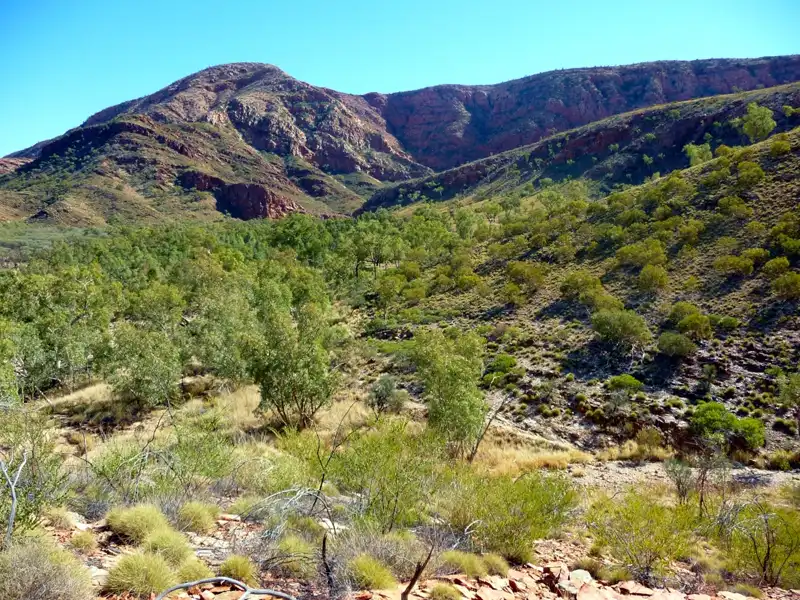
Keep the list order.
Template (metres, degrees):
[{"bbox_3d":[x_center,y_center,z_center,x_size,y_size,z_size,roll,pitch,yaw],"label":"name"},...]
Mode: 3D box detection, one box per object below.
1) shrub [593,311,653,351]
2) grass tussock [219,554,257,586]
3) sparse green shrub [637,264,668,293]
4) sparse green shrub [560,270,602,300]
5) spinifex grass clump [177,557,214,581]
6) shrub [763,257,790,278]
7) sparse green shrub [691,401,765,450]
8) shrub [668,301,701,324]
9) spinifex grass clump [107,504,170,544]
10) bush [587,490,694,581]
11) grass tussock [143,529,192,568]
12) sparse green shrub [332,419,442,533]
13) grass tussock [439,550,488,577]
[{"bbox_3d":[15.403,2.295,45.000,4.312,3.029,3.880,0,7,0],"label":"shrub"},{"bbox_3d":[-1.572,2.634,6.300,0.389,0.279,0.370,0,7,0],"label":"grass tussock"},{"bbox_3d":[19.510,-1.661,50.000,2.398,2.163,2.278,0,8,0],"label":"sparse green shrub"},{"bbox_3d":[16.829,-1.344,60.000,3.894,2.725,3.505,0,7,0],"label":"sparse green shrub"},{"bbox_3d":[-2.054,2.707,6.500,0.382,0.219,0.363,0,7,0],"label":"spinifex grass clump"},{"bbox_3d":[27.346,-2.361,47.000,1.973,1.598,1.874,0,8,0],"label":"shrub"},{"bbox_3d":[15.689,6.060,31.000,3.545,2.119,2.836,0,7,0],"label":"sparse green shrub"},{"bbox_3d":[18.905,0.831,43.000,2.063,1.595,1.959,0,8,0],"label":"shrub"},{"bbox_3d":[-3.112,2.683,7.700,0.762,0.428,0.723,0,7,0],"label":"spinifex grass clump"},{"bbox_3d":[2.379,2.329,6.400,1.036,0.801,0.984,0,8,0],"label":"bush"},{"bbox_3d":[-2.407,2.563,6.700,0.502,0.354,0.477,0,8,0],"label":"grass tussock"},{"bbox_3d":[-0.158,2.224,8.200,1.352,1.300,1.284,0,8,0],"label":"sparse green shrub"},{"bbox_3d":[0.648,2.688,6.600,0.510,0.215,0.408,0,7,0],"label":"grass tussock"}]

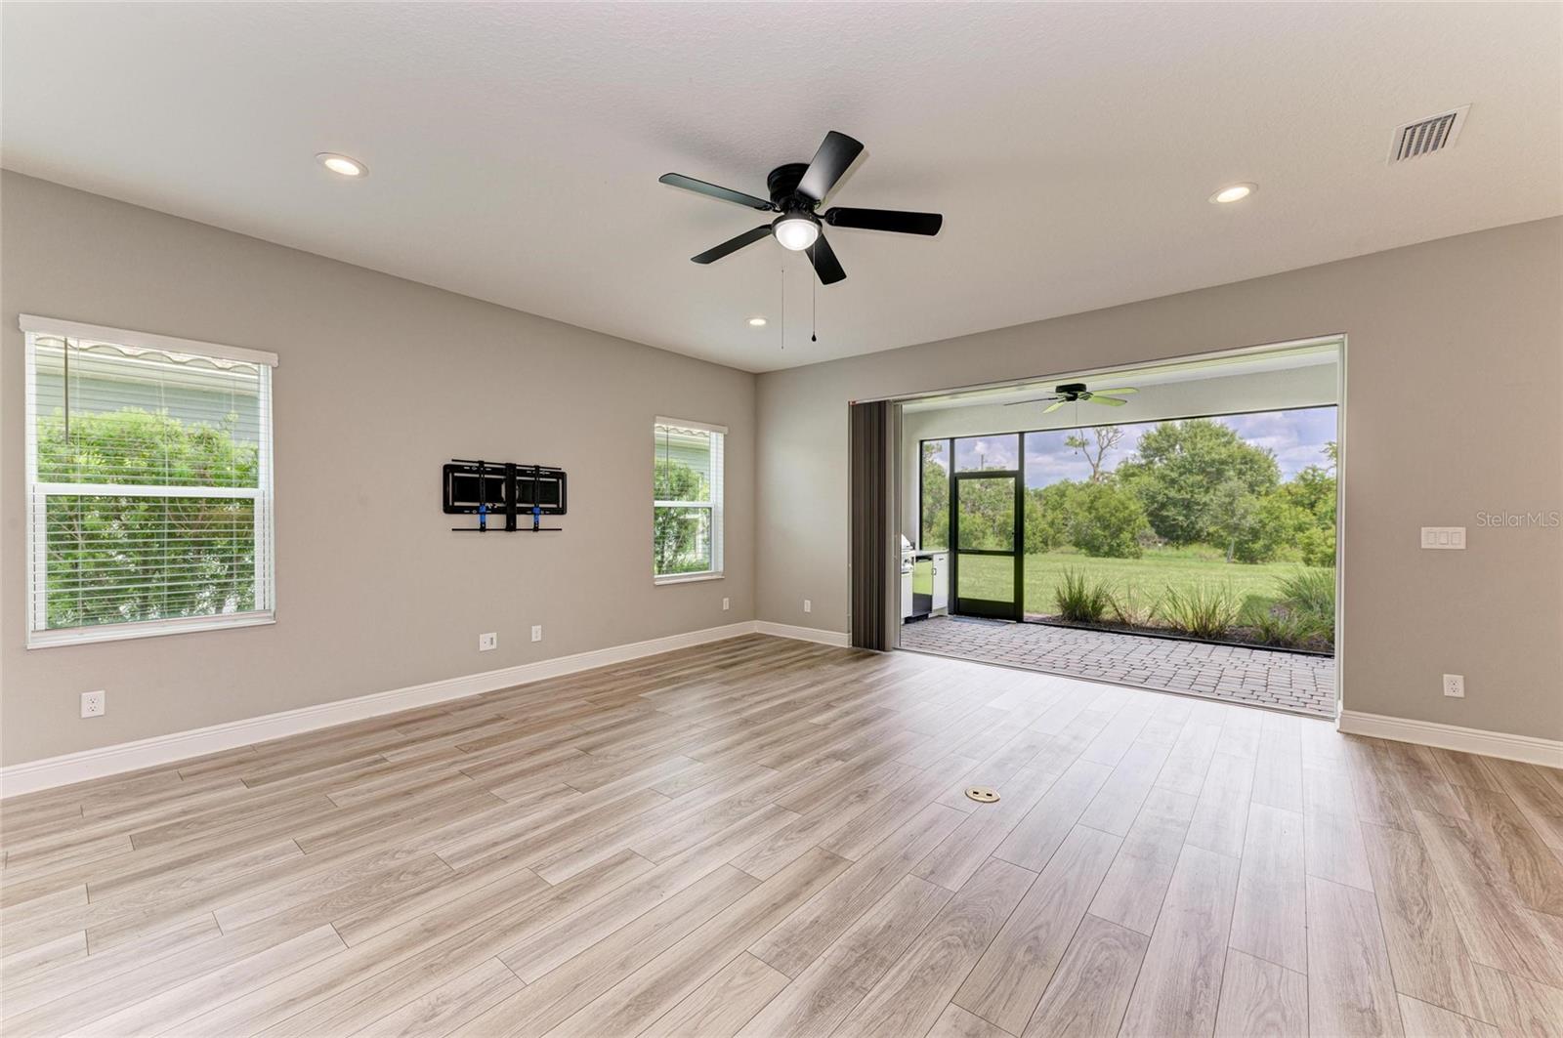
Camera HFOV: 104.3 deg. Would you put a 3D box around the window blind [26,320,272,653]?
[{"bbox_3d":[-3.207,-0.178,3.154,0.075,1.525,0.920,0,0,40],"label":"window blind"}]

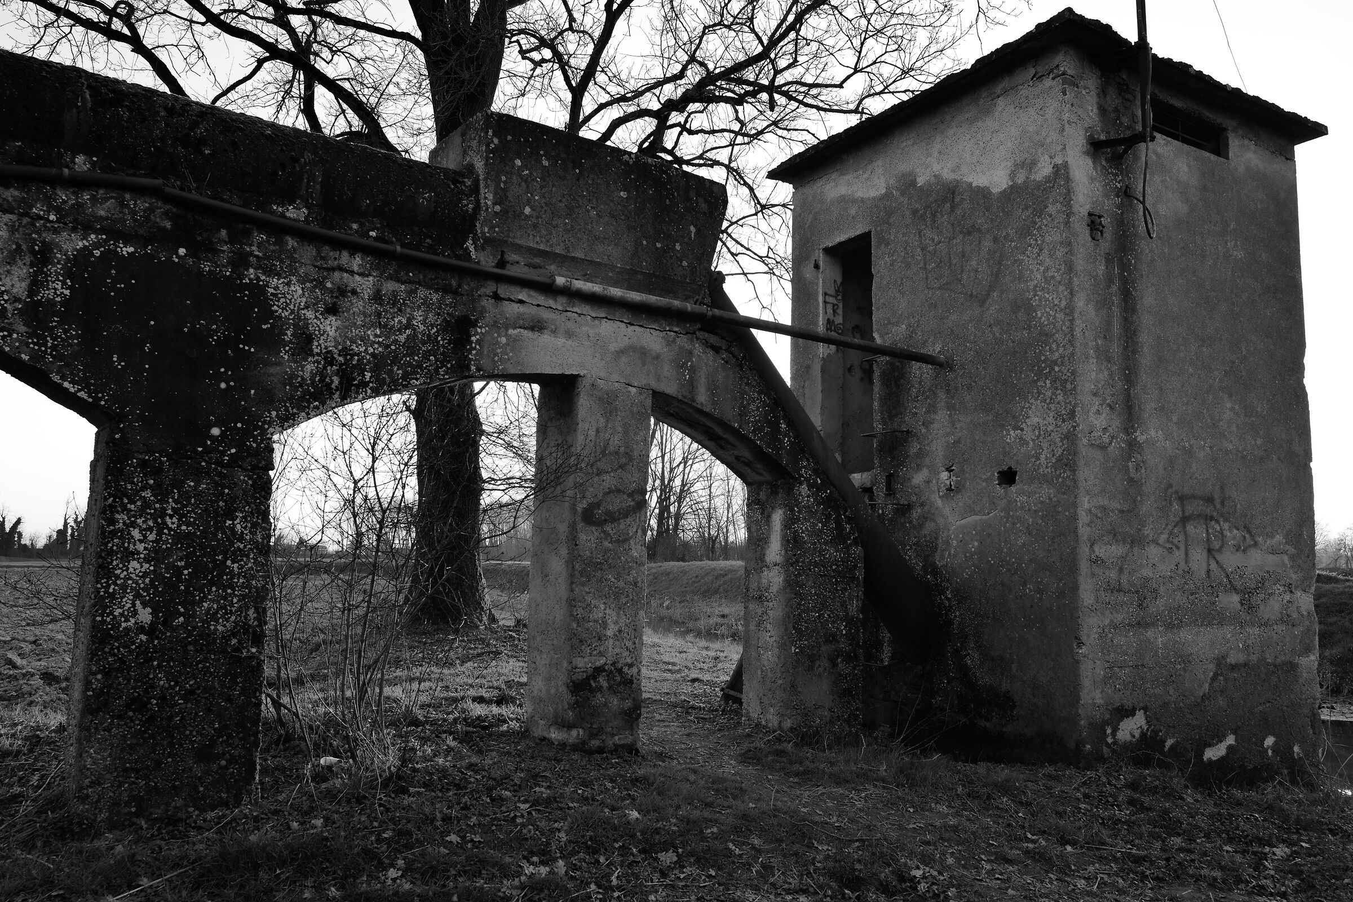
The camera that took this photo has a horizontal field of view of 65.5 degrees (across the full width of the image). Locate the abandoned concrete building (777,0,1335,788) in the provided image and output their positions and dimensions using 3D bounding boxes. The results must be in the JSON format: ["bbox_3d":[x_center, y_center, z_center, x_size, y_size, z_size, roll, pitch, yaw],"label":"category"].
[{"bbox_3d":[3.332,-0.250,9.817,3.506,5.336,3.702,5,-8,-31],"label":"abandoned concrete building"}]

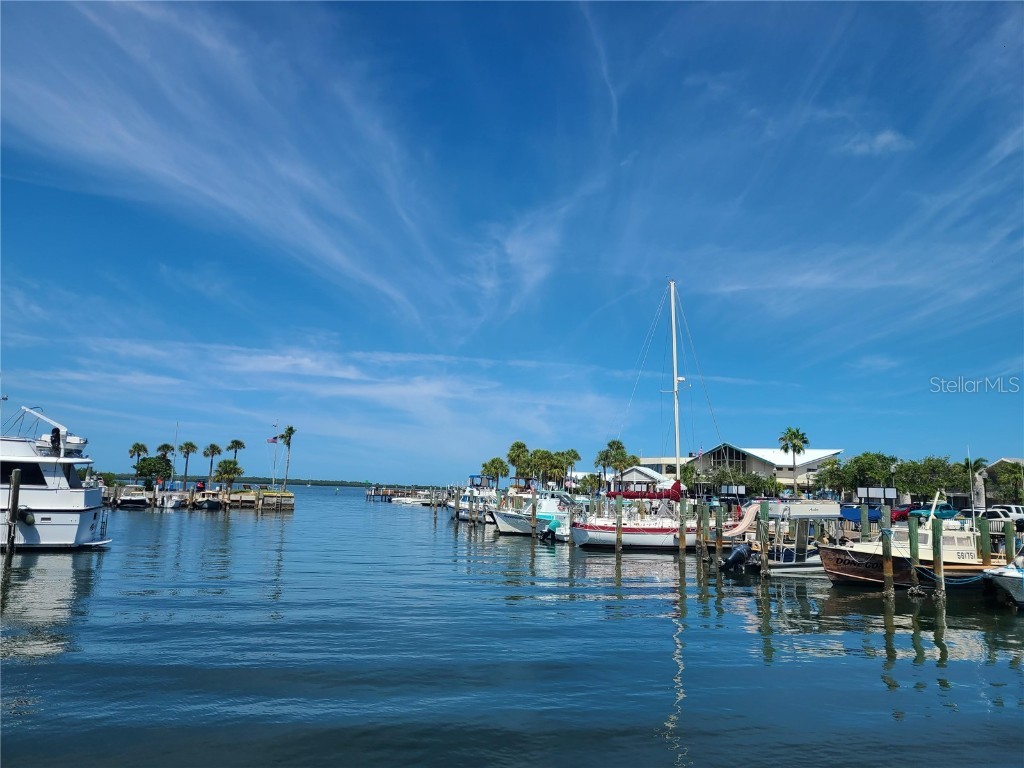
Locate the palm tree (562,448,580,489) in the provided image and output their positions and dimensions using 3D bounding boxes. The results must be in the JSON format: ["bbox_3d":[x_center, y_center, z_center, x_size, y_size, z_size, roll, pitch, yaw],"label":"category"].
[{"bbox_3d":[8.436,13.118,109.471,2.500,7.716,2.500,2,-8,0],"label":"palm tree"}]

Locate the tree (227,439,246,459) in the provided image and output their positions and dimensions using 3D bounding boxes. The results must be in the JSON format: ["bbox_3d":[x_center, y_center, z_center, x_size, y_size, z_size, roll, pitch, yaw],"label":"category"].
[{"bbox_3d":[-36.776,10.951,103.318,2.500,6.990,2.500,1,-8,0],"label":"tree"}]

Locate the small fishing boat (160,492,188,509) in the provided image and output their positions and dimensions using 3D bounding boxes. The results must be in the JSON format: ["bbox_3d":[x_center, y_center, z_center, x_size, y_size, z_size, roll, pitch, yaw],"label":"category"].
[{"bbox_3d":[-39.841,14.092,91.208,2.100,1.600,5.200,2,-8,-4],"label":"small fishing boat"}]

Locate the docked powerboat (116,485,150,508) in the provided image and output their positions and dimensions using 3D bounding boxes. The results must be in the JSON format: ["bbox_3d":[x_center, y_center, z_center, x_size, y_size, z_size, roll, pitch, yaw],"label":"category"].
[{"bbox_3d":[-45.317,13.365,91.755,2.800,2.590,6.800,4,-8,-17],"label":"docked powerboat"}]

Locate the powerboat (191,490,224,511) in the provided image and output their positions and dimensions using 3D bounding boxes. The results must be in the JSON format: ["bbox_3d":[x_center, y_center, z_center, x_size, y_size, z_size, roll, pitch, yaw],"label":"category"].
[{"bbox_3d":[-35.962,13.936,91.484,2.600,2.500,7.000,4,-8,-16],"label":"powerboat"}]

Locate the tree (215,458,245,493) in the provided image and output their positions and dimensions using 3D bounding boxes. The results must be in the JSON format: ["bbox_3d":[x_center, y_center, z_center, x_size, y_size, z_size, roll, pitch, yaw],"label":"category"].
[{"bbox_3d":[-30.854,10.021,84.000,3.200,3.600,3.200,1,-8,0],"label":"tree"}]

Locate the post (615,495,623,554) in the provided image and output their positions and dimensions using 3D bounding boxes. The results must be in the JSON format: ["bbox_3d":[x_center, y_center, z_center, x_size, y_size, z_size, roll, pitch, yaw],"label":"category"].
[{"bbox_3d":[5.350,6.996,38.709,0.300,2.700,0.300,1,-8,0],"label":"post"}]

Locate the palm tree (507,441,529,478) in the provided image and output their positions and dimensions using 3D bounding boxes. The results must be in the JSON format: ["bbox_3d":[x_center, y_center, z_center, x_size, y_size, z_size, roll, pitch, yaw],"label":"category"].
[{"bbox_3d":[0.828,11.902,104.430,3.000,8.319,3.000,2,-8,0],"label":"palm tree"}]

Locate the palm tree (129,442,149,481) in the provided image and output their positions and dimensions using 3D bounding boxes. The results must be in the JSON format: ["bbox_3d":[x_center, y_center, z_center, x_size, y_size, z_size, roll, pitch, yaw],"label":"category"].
[{"bbox_3d":[-48.505,10.672,99.594,2.500,5.922,2.500,2,-8,0],"label":"palm tree"}]

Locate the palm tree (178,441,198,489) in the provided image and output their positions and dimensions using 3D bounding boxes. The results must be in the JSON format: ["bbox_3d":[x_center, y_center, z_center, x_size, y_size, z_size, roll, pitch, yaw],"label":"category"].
[{"bbox_3d":[-42.079,10.668,99.567,2.400,6.308,2.400,2,-8,0],"label":"palm tree"}]

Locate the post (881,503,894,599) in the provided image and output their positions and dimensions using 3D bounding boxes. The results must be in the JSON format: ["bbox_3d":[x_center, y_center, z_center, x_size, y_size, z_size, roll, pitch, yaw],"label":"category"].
[{"bbox_3d":[12.213,5.439,24.972,0.300,2.956,0.300,2,-8,0],"label":"post"}]

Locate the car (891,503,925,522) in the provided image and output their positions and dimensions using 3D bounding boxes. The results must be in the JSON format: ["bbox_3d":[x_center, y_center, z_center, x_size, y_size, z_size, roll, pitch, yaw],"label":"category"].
[{"bbox_3d":[33.078,10.714,64.000,4.400,1.500,1.800,5,-9,-25],"label":"car"}]

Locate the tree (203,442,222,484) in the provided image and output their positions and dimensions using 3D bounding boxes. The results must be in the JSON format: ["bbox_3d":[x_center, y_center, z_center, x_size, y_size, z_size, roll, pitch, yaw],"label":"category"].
[{"bbox_3d":[-39.287,11.007,101.265,2.400,6.210,2.400,1,-8,0],"label":"tree"}]

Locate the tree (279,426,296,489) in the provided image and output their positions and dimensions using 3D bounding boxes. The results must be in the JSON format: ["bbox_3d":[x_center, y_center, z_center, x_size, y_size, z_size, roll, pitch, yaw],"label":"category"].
[{"bbox_3d":[-25.249,8.407,86.500,2.100,7.500,2.100,1,-8,0],"label":"tree"}]

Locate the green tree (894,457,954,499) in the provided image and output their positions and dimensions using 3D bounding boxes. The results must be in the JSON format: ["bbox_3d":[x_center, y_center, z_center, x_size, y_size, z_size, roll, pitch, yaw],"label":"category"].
[{"bbox_3d":[40.784,10.332,76.136,5.800,6.200,5.300,1,-8,0],"label":"green tree"}]

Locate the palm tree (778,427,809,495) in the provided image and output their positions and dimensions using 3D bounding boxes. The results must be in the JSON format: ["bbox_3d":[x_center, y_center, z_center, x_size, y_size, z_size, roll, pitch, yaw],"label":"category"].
[{"bbox_3d":[29.108,8.855,79.393,3.100,8.854,3.100,2,-8,0],"label":"palm tree"}]

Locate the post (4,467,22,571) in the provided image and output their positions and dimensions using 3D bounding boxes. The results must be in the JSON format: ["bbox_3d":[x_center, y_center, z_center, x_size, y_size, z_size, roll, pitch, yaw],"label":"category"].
[{"bbox_3d":[-18.439,4.796,28.449,0.340,3.250,0.340,1,-8,0],"label":"post"}]

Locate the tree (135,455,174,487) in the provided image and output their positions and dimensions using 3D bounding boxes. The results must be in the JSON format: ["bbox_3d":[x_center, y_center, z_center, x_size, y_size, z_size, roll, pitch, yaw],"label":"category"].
[{"bbox_3d":[-45.531,11.397,98.136,5.100,4.410,4.700,1,-8,0],"label":"tree"}]

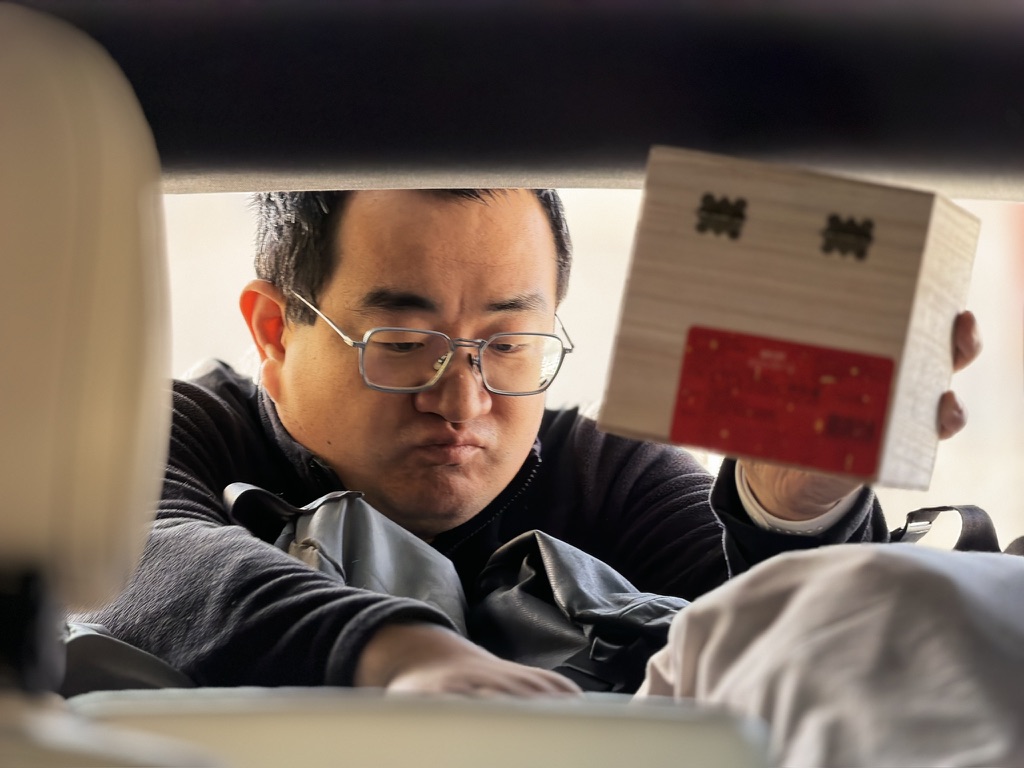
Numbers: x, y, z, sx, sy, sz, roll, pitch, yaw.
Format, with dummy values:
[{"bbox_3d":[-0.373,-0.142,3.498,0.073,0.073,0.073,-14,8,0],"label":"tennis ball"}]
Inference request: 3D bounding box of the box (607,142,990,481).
[{"bbox_3d":[0.155,-0.034,1.624,0.156,0.155,0.134,11,1,19],"label":"box"}]

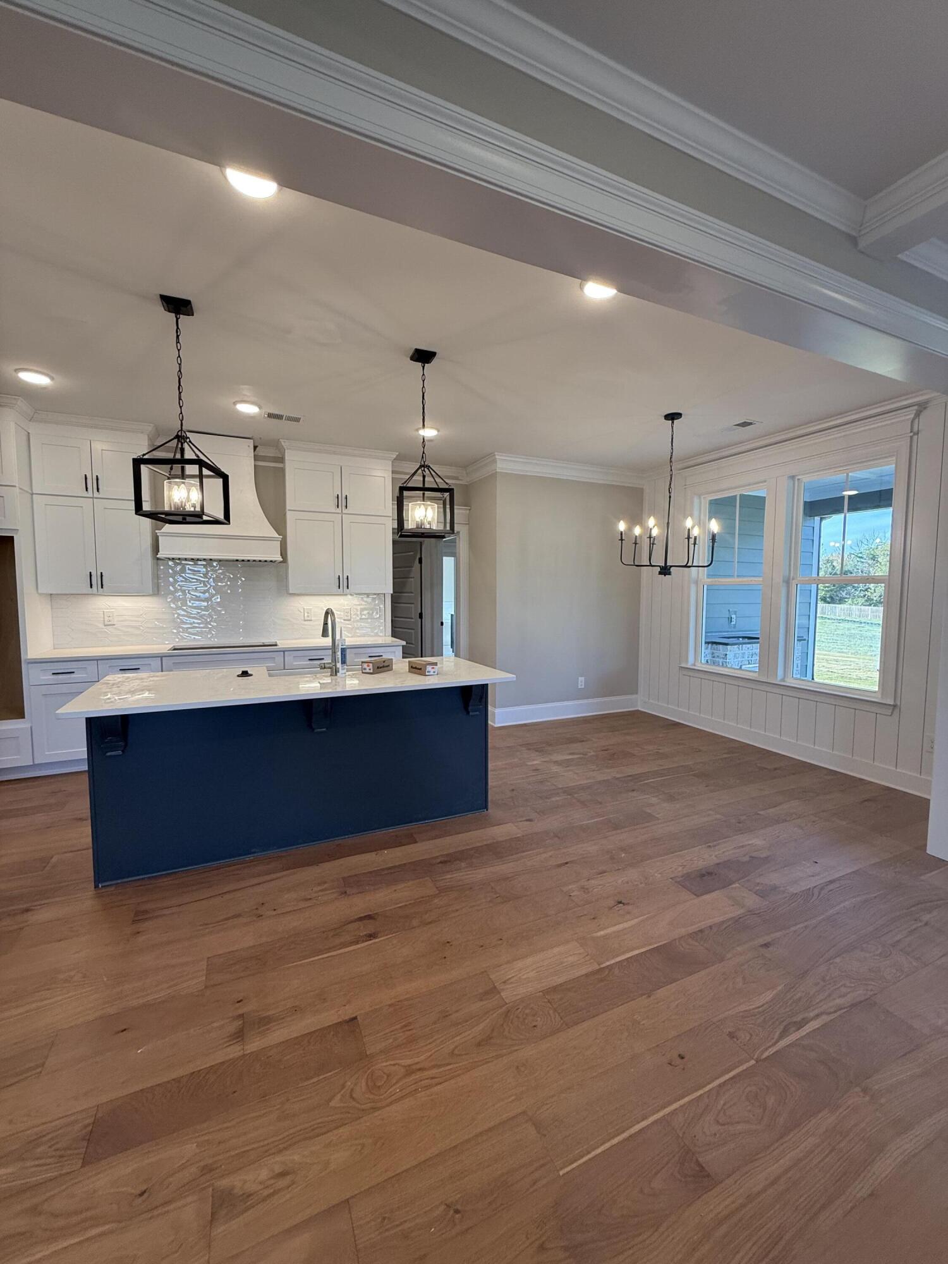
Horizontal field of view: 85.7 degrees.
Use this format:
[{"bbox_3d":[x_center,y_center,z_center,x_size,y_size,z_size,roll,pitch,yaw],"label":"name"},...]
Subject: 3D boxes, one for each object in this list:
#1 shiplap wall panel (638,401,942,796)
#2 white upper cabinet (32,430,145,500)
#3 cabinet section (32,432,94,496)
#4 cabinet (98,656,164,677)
[{"bbox_3d":[2.587,-0.278,4.612,0.090,2.650,3.020,-2,5,-25],"label":"shiplap wall panel"},{"bbox_3d":[-3.087,-1.308,4.194,0.773,0.465,0.342,-2,5,-25],"label":"white upper cabinet"},{"bbox_3d":[-3.283,-1.302,4.144,0.375,0.445,0.310,-2,5,-25],"label":"cabinet section"},{"bbox_3d":[-2.831,0.616,4.333,0.427,0.878,0.604,-2,5,-25],"label":"cabinet"}]

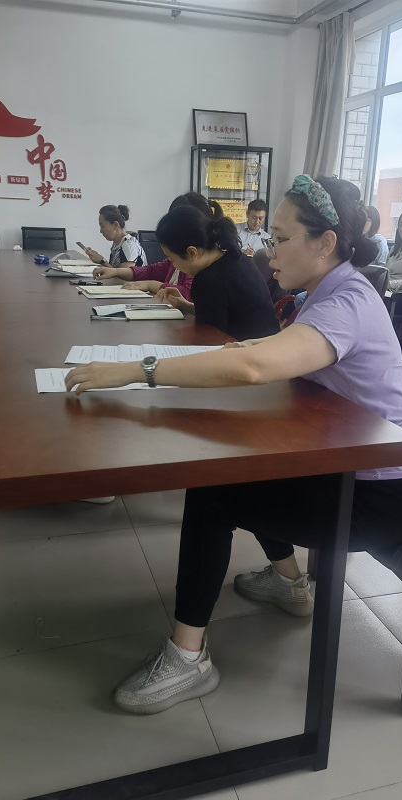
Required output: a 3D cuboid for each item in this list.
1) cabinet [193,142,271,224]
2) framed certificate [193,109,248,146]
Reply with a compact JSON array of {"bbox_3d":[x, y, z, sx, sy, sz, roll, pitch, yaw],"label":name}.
[{"bbox_3d":[0.301,-1.861,6.873,0.800,1.700,0.330,-4,19,-17],"label":"cabinet"},{"bbox_3d":[0.221,-2.833,6.530,0.590,0.400,0.025,-4,-3,-17],"label":"framed certificate"}]

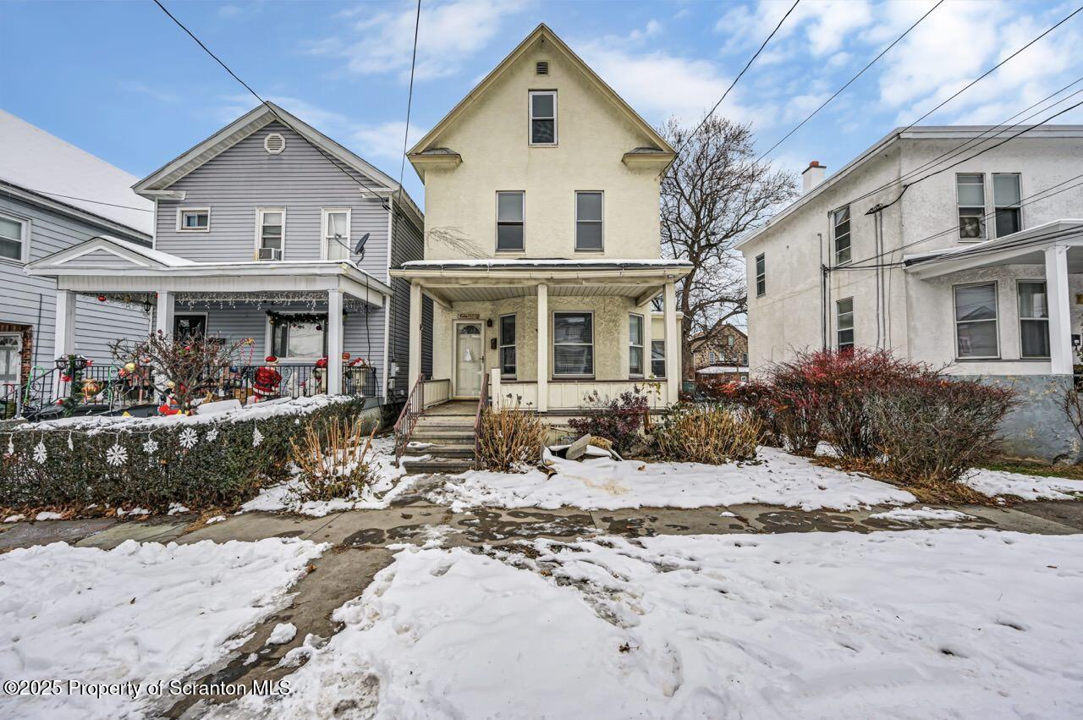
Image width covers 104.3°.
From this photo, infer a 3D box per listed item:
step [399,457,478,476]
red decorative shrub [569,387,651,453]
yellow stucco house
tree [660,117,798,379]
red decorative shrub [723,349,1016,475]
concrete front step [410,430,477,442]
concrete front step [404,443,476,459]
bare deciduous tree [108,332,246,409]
[{"bbox_3d":[-1.880,1.950,7.725,1.380,0.190,0.310,0,-2,0],"label":"step"},{"bbox_3d":[1.350,1.249,8.305,1.600,1.400,1.250,0,-2,0],"label":"red decorative shrub"},{"bbox_3d":[0.100,-2.906,14.234,6.700,10.500,11.400,0,-2,0],"label":"yellow stucco house"},{"bbox_3d":[8.400,-4.994,21.728,9.200,15.000,8.800,0,-2,0],"label":"tree"},{"bbox_3d":[6.850,0.955,9.168,2.300,2.350,5.000,0,-2,0],"label":"red decorative shrub"},{"bbox_3d":[-1.900,1.569,8.312,1.340,0.190,0.310,0,-2,0],"label":"concrete front step"},{"bbox_3d":[-1.900,1.752,8.004,1.360,0.190,0.310,0,-2,0],"label":"concrete front step"},{"bbox_3d":[-7.500,0.668,8.780,2.300,2.500,2.200,0,-2,0],"label":"bare deciduous tree"}]

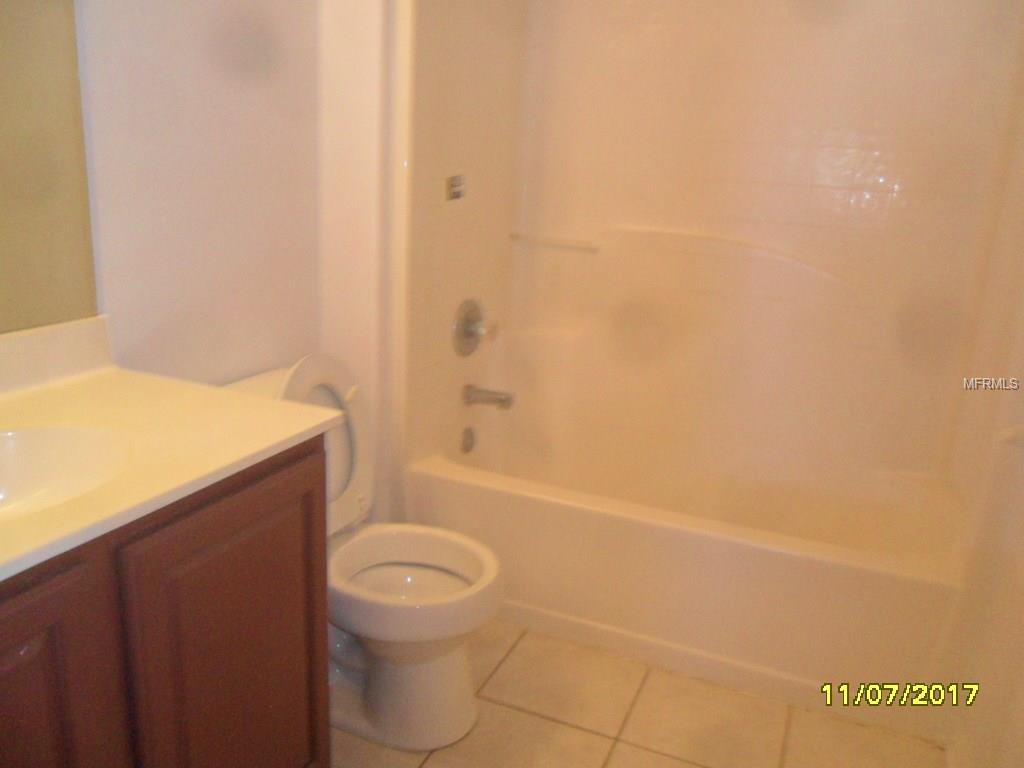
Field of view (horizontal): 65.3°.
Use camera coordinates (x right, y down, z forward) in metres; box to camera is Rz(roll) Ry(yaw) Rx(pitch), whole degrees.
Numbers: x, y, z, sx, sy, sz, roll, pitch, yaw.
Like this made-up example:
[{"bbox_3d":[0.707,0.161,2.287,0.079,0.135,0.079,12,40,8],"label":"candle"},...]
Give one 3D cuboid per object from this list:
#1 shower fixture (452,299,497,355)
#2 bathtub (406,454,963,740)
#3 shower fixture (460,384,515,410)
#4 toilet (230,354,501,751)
[{"bbox_3d":[-0.091,-0.164,2.385,0.091,0.174,0.174,9,16,21],"label":"shower fixture"},{"bbox_3d":[0.468,0.450,2.314,1.405,0.407,0.711,9,16,21],"label":"bathtub"},{"bbox_3d":[-0.071,0.044,2.429,0.157,0.066,0.061,9,16,21],"label":"shower fixture"},{"bbox_3d":[-0.363,0.340,1.821,0.707,0.790,0.454,9,16,21],"label":"toilet"}]

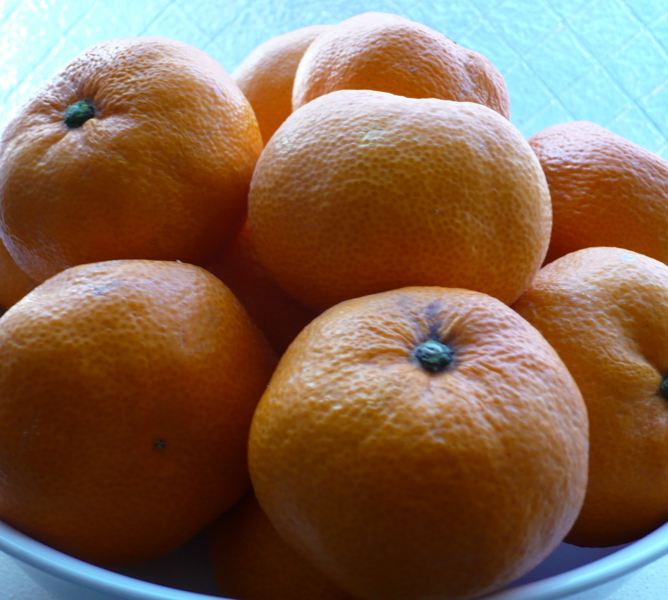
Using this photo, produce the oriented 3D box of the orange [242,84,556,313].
[{"bbox_3d":[0.016,-0.022,0.276,0.072,0.057,0.072,9,9,0],"label":"orange"}]

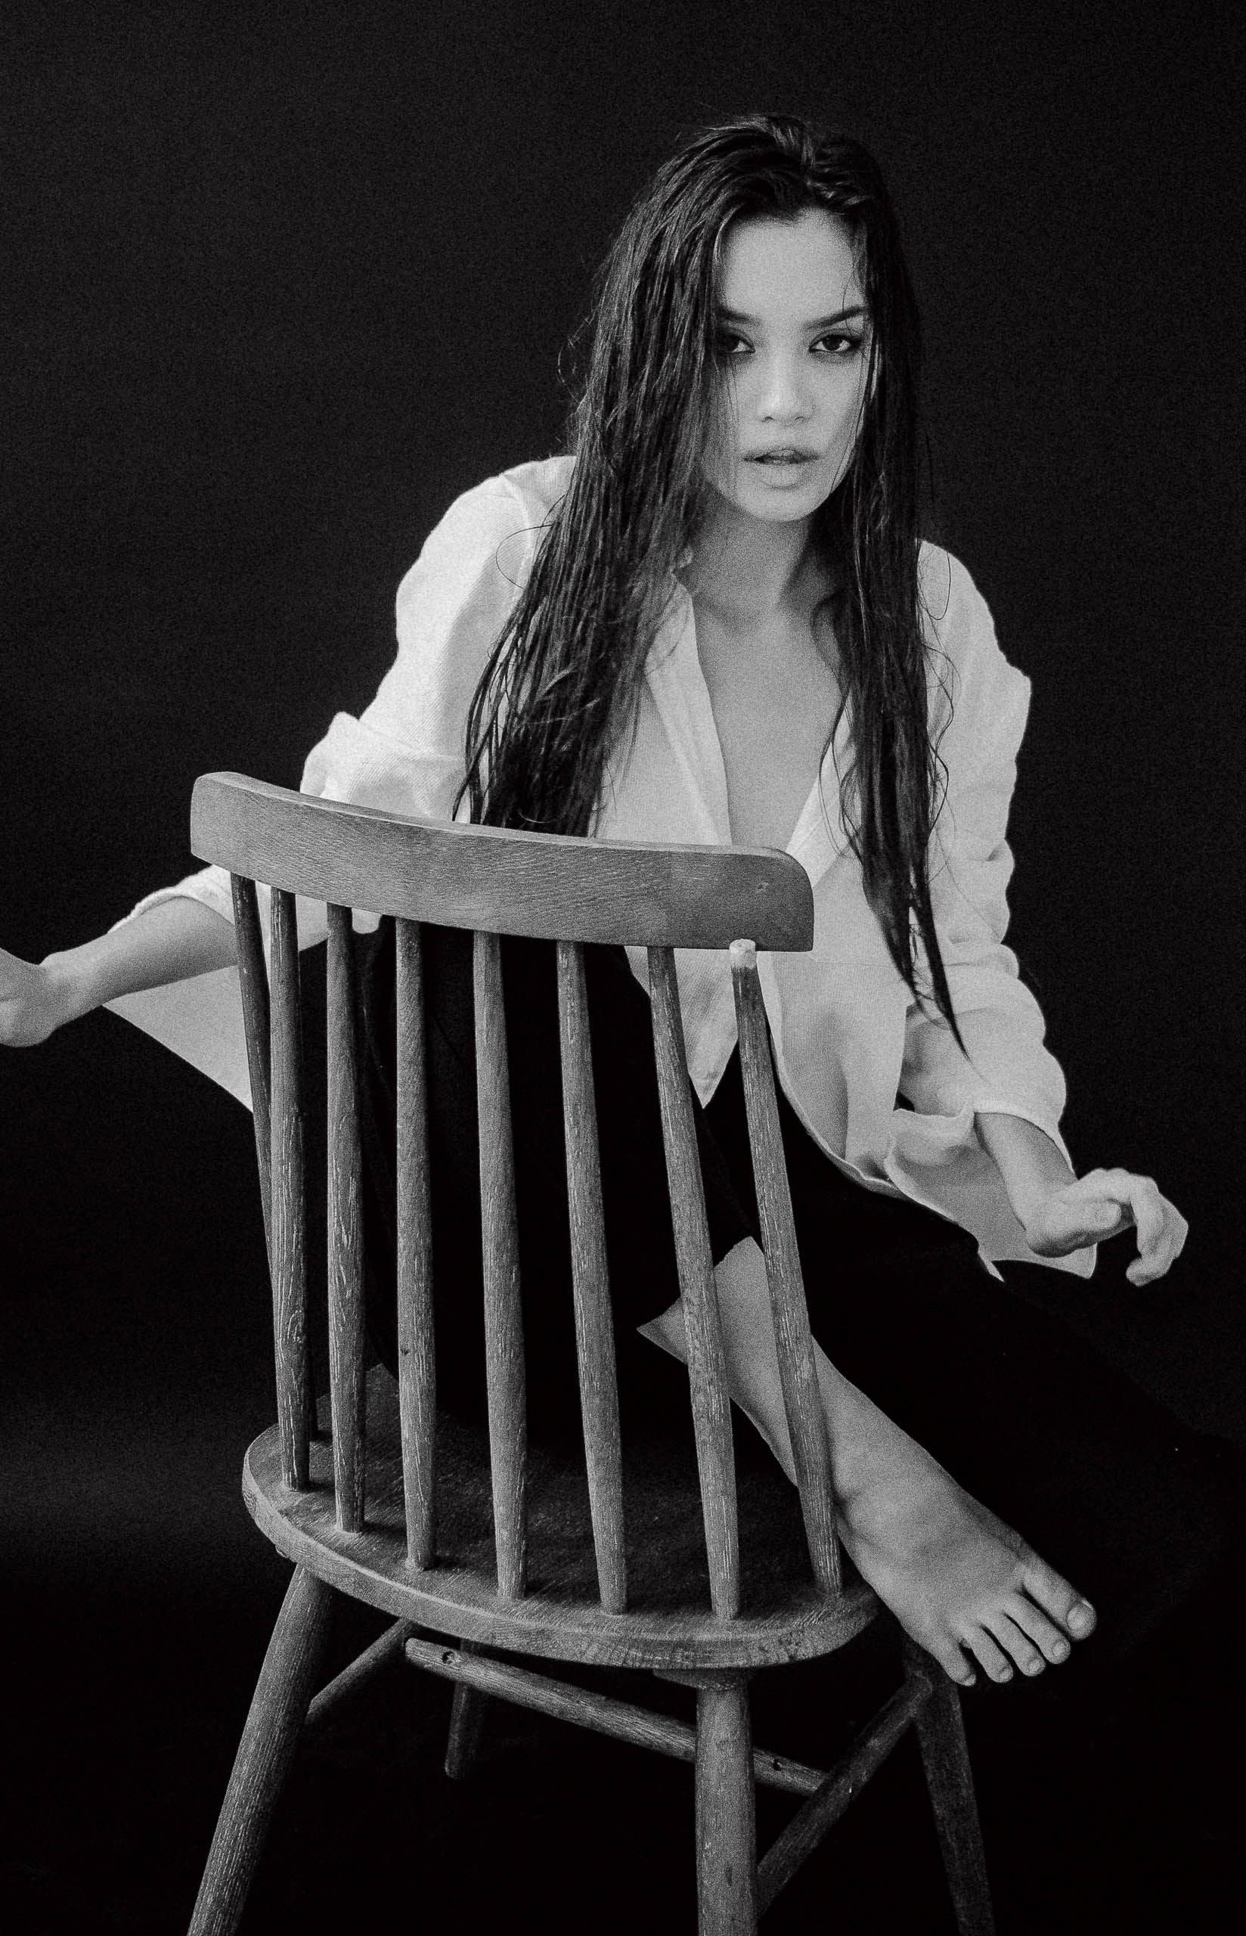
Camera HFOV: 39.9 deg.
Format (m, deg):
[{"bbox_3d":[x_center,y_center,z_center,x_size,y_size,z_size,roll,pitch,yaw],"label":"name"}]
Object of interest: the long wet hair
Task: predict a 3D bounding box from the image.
[{"bbox_3d":[0.065,-0.266,1.200,0.340,0.600,0.260,0,19,3],"label":"long wet hair"}]

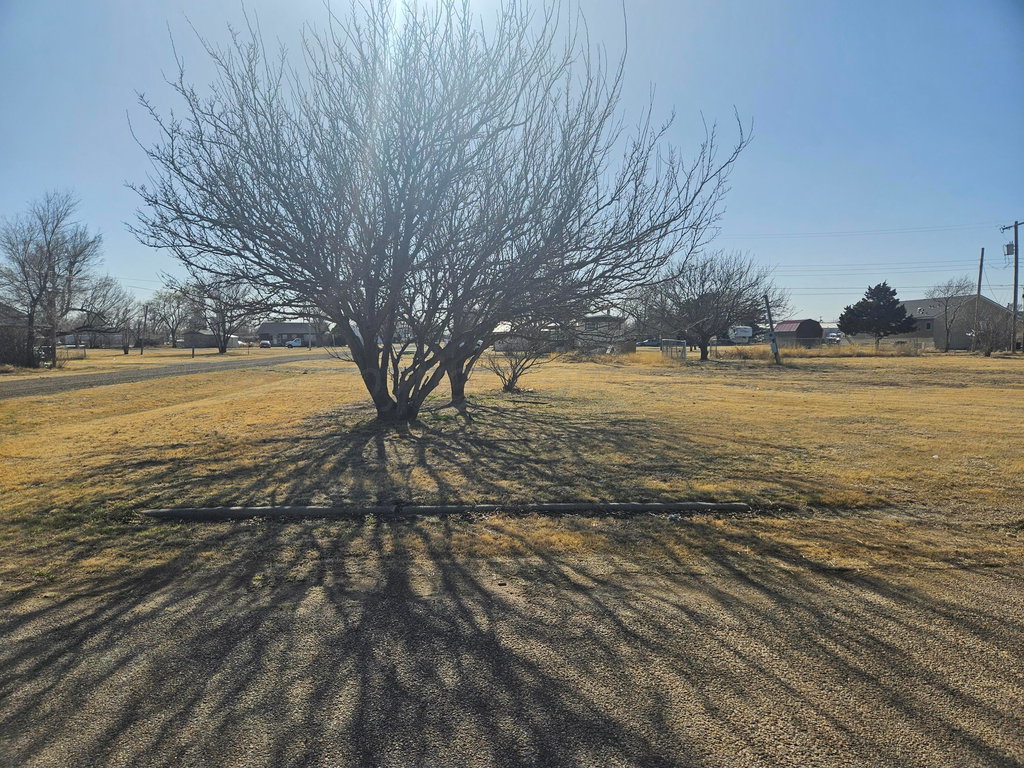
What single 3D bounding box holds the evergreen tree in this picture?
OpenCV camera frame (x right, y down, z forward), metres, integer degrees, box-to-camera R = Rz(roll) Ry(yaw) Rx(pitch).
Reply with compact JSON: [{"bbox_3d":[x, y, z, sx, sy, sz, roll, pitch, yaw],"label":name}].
[{"bbox_3d":[35.438,-6.541,65.780,6.800,6.500,6.500,2,4,28],"label":"evergreen tree"}]

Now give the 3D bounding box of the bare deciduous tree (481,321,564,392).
[{"bbox_3d":[0.271,-0.765,19.731,2.400,2.030,2.200,0,4,1],"label":"bare deciduous tree"}]

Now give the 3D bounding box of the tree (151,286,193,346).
[{"bbox_3d":[-60.722,-11.946,121.631,7.300,10.900,7.000,-2,4,-26],"label":"tree"}]

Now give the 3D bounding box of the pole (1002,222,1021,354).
[{"bbox_3d":[42.637,-8.209,57.626,0.700,11.040,2.200,-4,5,-45],"label":"pole"}]

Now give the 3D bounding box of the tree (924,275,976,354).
[{"bbox_3d":[39.161,-6.306,60.767,4.000,6.890,3.800,2,5,33],"label":"tree"}]

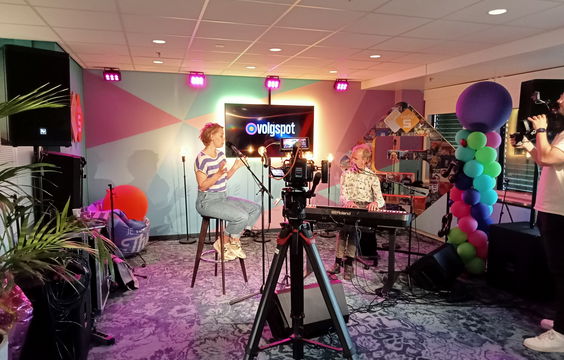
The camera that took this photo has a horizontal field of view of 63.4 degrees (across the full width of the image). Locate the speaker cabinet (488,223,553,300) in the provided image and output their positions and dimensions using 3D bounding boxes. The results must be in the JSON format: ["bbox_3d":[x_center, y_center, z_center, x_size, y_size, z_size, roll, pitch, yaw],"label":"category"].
[{"bbox_3d":[2.490,0.772,4.426,0.640,0.590,0.580,-1,5,-21],"label":"speaker cabinet"}]

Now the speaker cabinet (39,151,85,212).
[{"bbox_3d":[-2.062,0.066,4.300,0.350,0.590,0.350,-1,4,-12],"label":"speaker cabinet"}]

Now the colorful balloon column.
[{"bbox_3d":[2.123,-0.011,4.927,0.620,2.060,0.610,3,5,23],"label":"colorful balloon column"}]

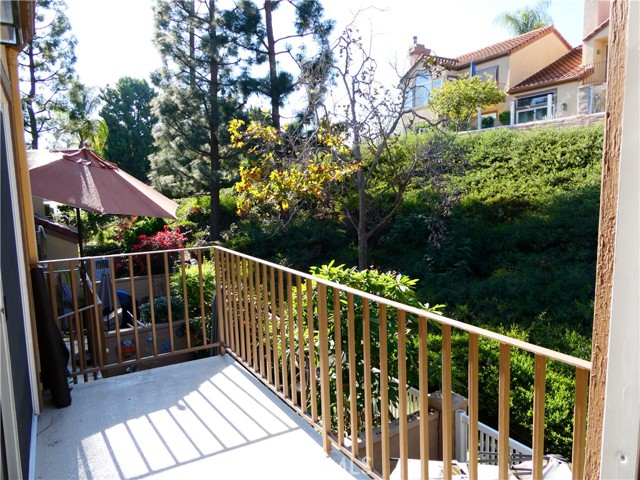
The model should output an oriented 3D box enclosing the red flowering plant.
[{"bbox_3d":[-4.688,0.317,12.800,1.600,1.300,1.400,-2,7,0],"label":"red flowering plant"}]

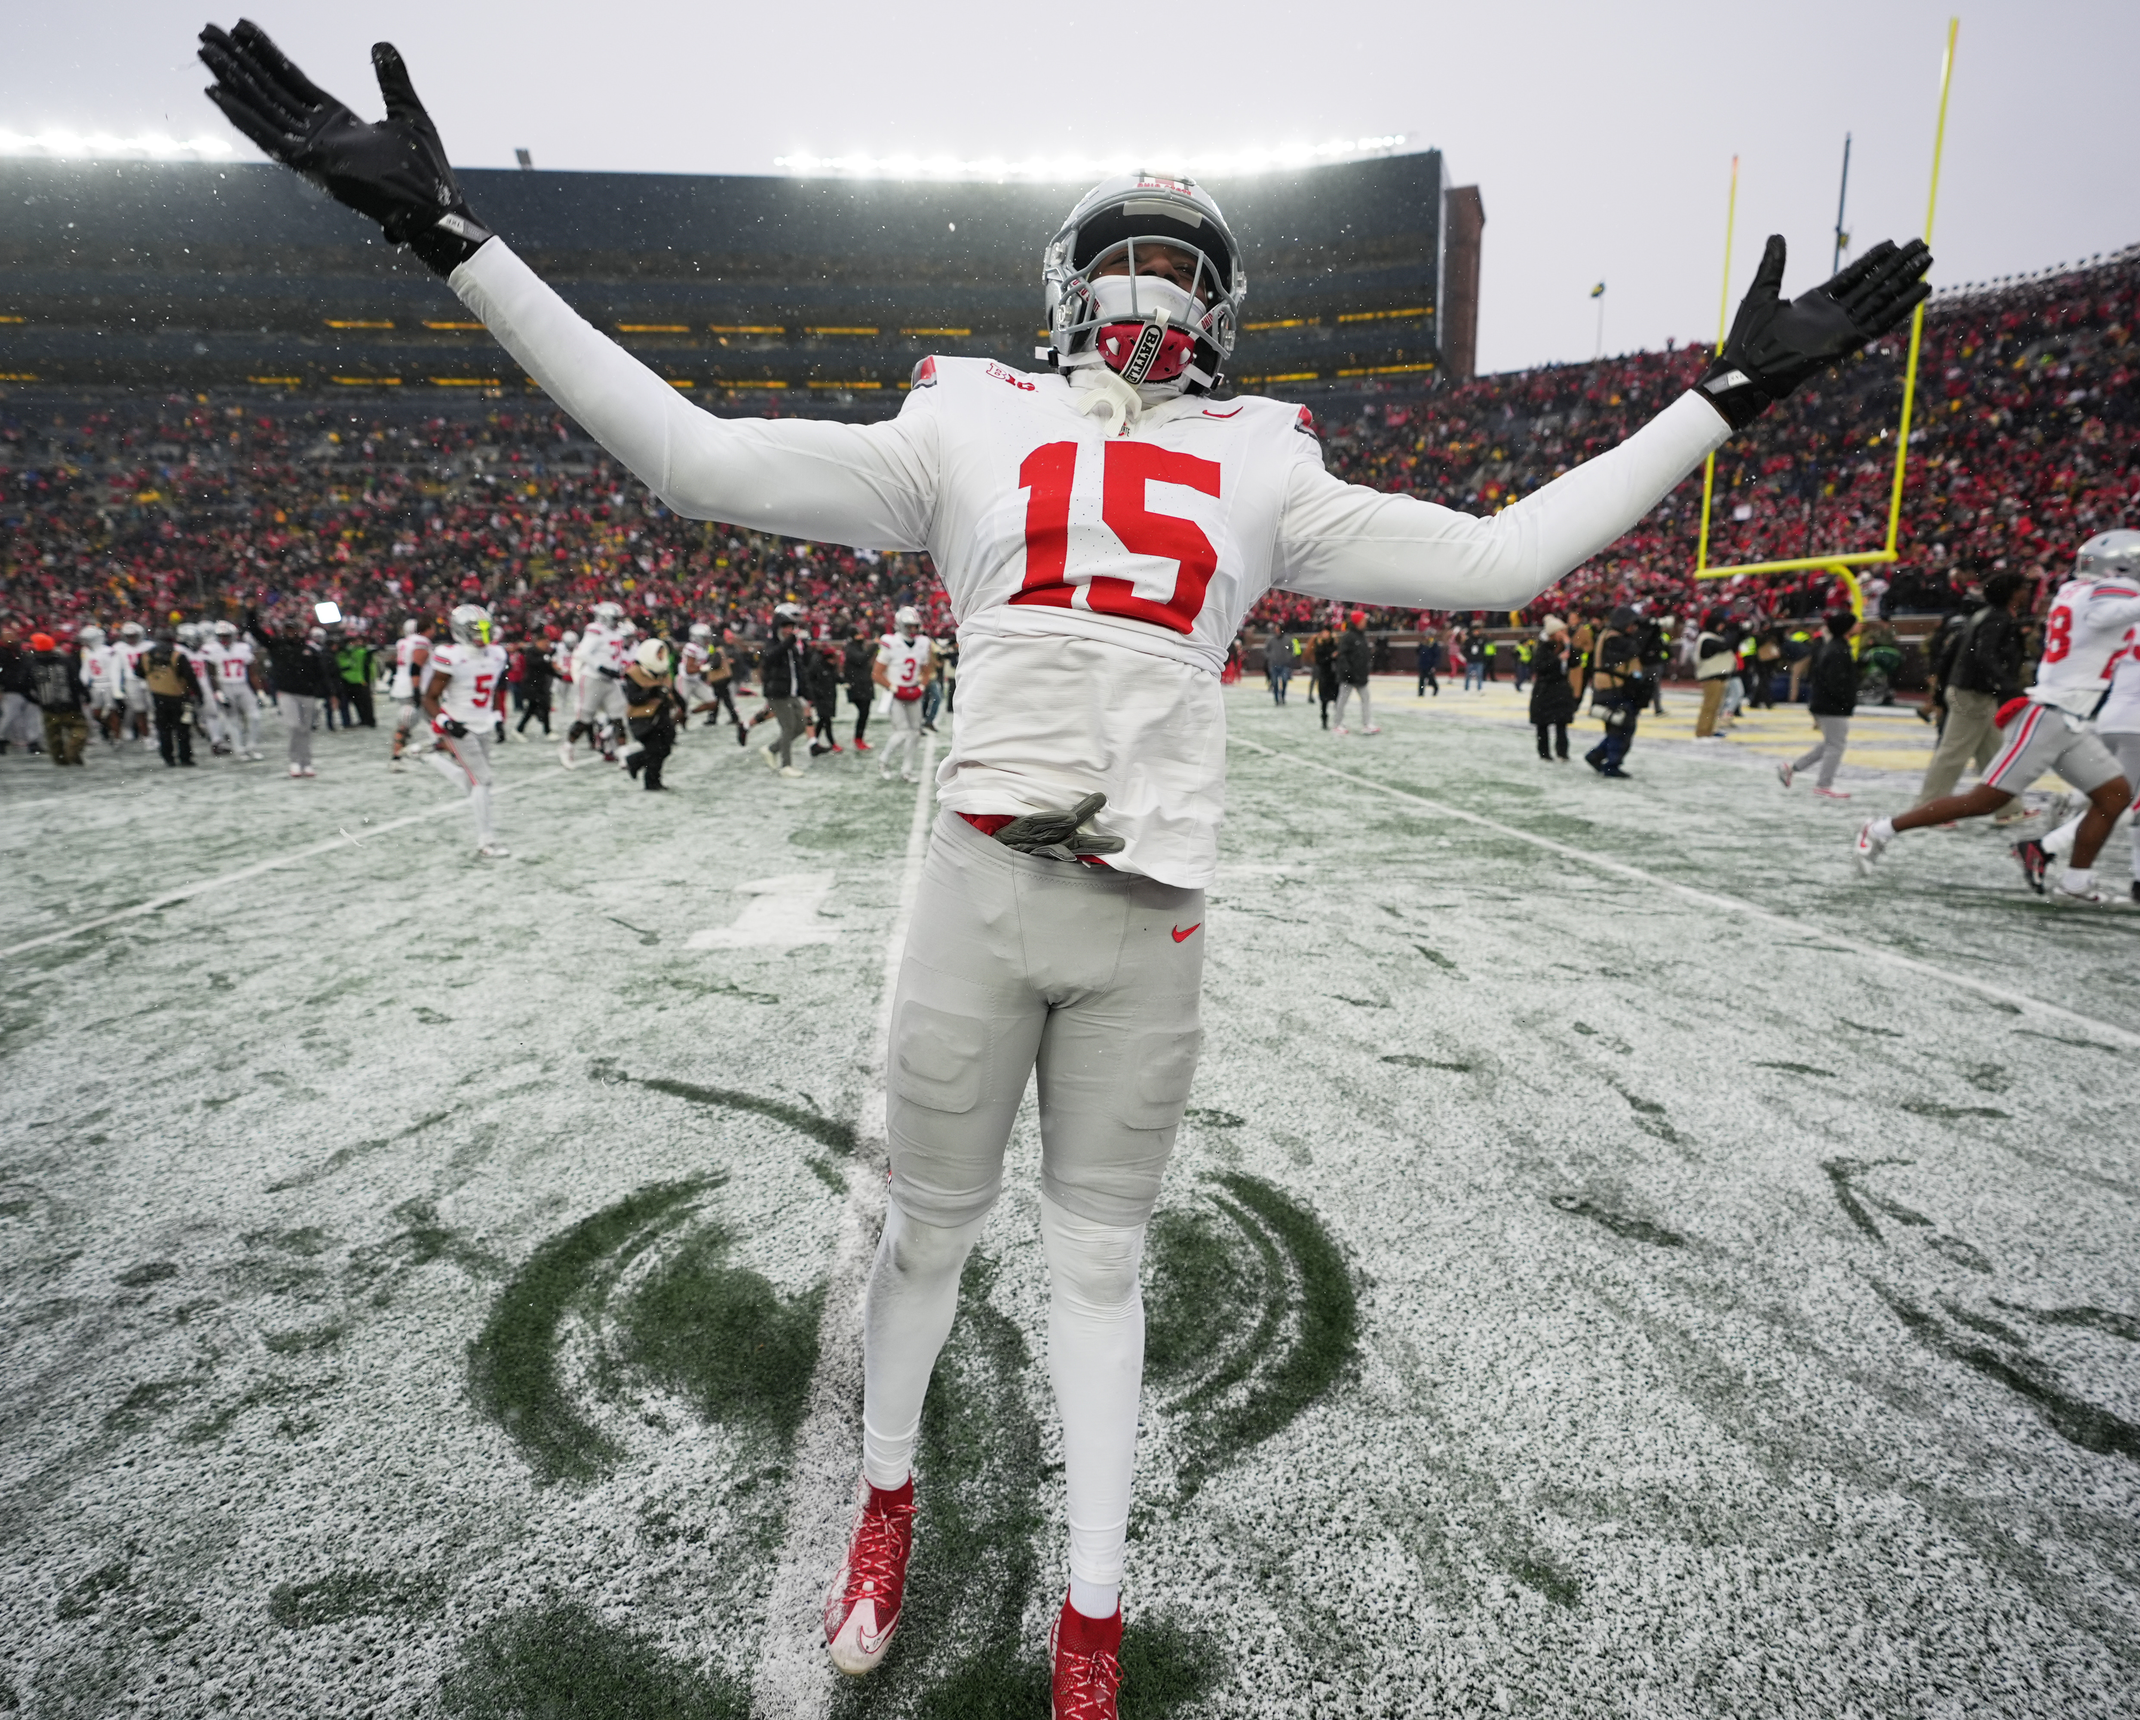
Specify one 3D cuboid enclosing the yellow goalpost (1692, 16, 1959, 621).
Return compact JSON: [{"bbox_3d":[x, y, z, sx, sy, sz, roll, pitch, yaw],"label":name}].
[{"bbox_3d":[16.277,-9.434,24.172,1.970,12.120,5.750,-2,11,-6],"label":"yellow goalpost"}]

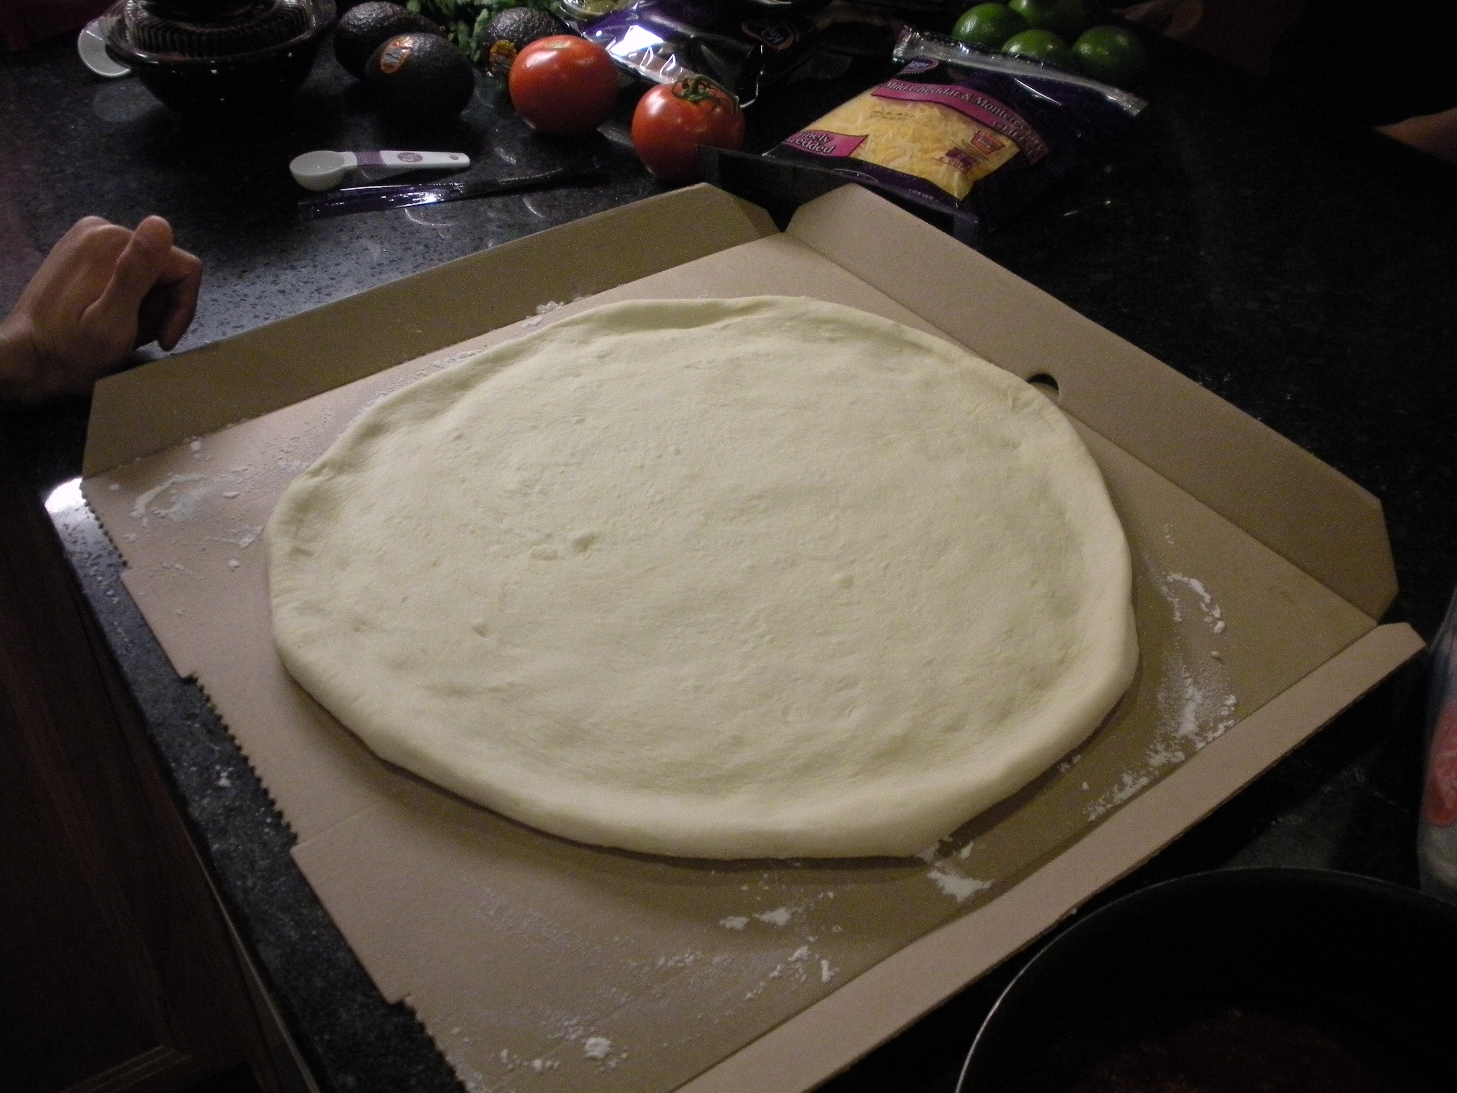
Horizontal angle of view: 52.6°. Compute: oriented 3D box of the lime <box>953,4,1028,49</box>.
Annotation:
[{"bbox_3d":[0.182,-0.349,1.020,0.052,0.049,0.052,1,41,0],"label":"lime"}]

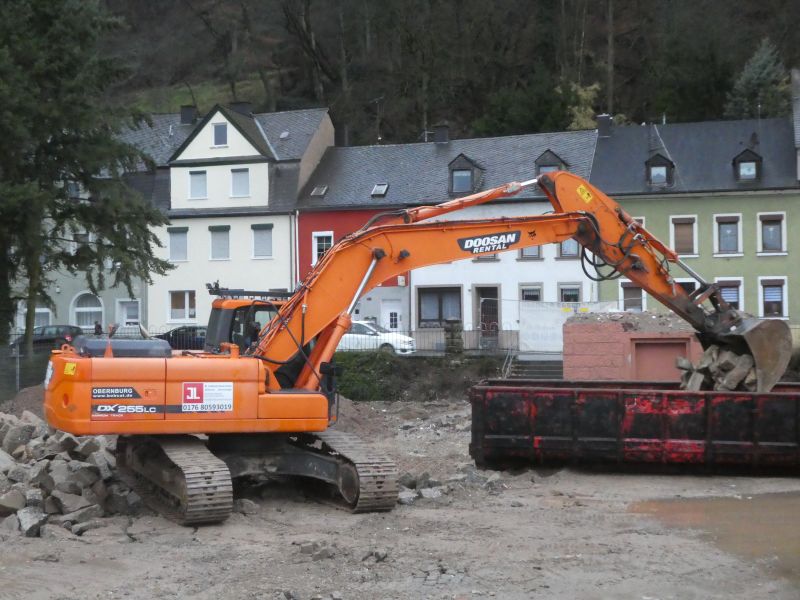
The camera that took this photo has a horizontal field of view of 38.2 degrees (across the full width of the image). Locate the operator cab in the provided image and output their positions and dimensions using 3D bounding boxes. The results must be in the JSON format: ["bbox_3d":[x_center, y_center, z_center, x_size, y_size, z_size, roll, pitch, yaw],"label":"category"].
[{"bbox_3d":[-2.202,0.708,18.914,1.850,1.900,1.000,-1,0,-16],"label":"operator cab"}]

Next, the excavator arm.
[{"bbox_3d":[2.329,-0.225,19.310,9.596,3.790,1.250,-1,0,-16],"label":"excavator arm"}]

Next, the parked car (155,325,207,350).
[{"bbox_3d":[-10.151,1.996,55.001,4.300,1.470,1.780,-1,0,17],"label":"parked car"}]

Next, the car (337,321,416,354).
[{"bbox_3d":[-1.537,1.637,49.001,4.500,1.450,1.800,-1,0,17],"label":"car"}]

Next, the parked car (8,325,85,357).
[{"bbox_3d":[-17.328,2.033,57.002,4.150,1.520,1.750,-1,0,20],"label":"parked car"}]

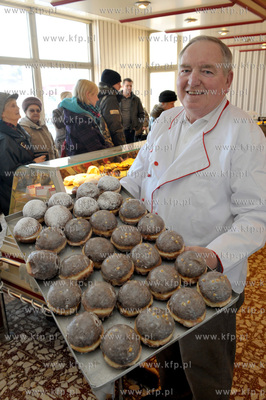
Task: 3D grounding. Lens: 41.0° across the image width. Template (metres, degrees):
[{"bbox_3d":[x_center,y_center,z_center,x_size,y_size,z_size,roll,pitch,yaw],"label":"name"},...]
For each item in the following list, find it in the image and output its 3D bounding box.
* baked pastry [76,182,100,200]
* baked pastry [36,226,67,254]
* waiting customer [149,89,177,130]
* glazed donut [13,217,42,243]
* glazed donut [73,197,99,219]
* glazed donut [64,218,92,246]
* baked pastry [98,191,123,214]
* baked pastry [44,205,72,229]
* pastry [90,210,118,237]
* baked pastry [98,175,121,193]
[{"bbox_3d":[-0.151,-0.028,1.208,0.081,0.050,0.081,-1,37,0],"label":"baked pastry"},{"bbox_3d":[-0.232,0.115,1.014,0.086,0.055,0.086,-12,36,0],"label":"baked pastry"},{"bbox_3d":[0.389,-0.610,4.640,0.420,1.560,0.540,6,19,21],"label":"waiting customer"},{"bbox_3d":[-0.309,0.090,1.050,0.085,0.053,0.085,-12,36,0],"label":"glazed donut"},{"bbox_3d":[-0.148,0.026,1.130,0.080,0.060,0.080,0,37,0],"label":"glazed donut"},{"bbox_3d":[-0.158,0.095,1.037,0.081,0.060,0.081,0,37,0],"label":"glazed donut"},{"bbox_3d":[-0.073,0.010,1.152,0.085,0.053,0.085,-1,37,0],"label":"baked pastry"},{"bbox_3d":[-0.230,0.050,1.103,0.084,0.054,0.084,-1,37,0],"label":"baked pastry"},{"bbox_3d":[-0.086,0.072,1.069,0.082,0.060,0.082,0,37,0],"label":"pastry"},{"bbox_3d":[-0.081,-0.052,1.235,0.078,0.060,0.078,0,37,0],"label":"baked pastry"}]

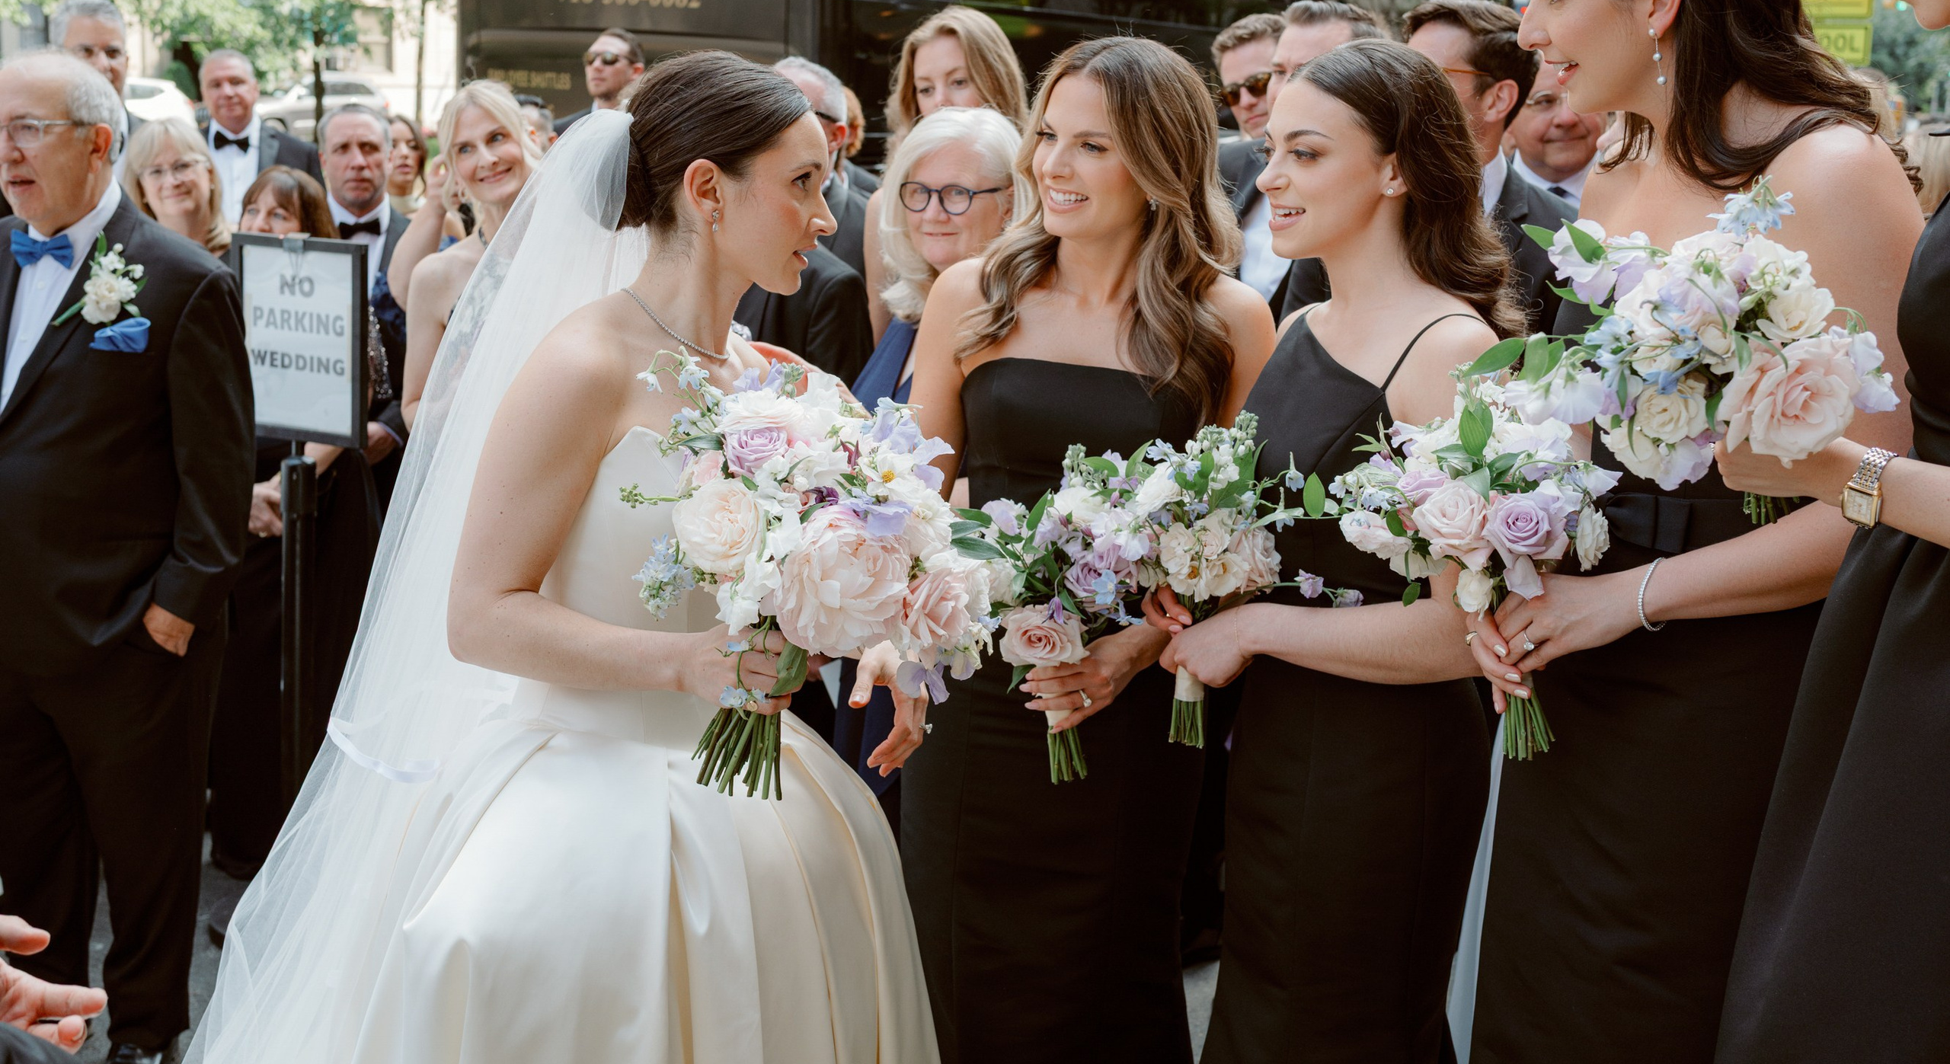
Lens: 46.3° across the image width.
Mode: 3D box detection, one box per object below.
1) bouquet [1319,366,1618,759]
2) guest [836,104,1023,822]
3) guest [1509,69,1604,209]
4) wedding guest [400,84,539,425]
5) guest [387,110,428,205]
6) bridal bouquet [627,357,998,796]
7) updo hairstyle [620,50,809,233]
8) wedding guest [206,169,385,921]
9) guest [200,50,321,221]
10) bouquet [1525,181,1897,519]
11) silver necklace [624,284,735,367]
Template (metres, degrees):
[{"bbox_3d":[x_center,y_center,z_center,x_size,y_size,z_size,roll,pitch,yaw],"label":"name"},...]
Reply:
[{"bbox_3d":[0.426,0.027,1.970,0.240,0.330,0.220,7,23,37],"label":"bouquet"},{"bbox_3d":[-0.065,0.205,3.250,0.460,1.610,0.300,3,11,5],"label":"guest"},{"bbox_3d":[1.054,-0.044,4.430,0.540,1.790,0.330,3,12,7],"label":"guest"},{"bbox_3d":[-1.016,-0.062,4.721,0.450,1.700,0.300,-2,12,-17],"label":"wedding guest"},{"bbox_3d":[-1.642,-0.399,6.663,0.460,1.620,0.300,4,12,11],"label":"guest"},{"bbox_3d":[-0.153,0.037,2.100,0.330,0.385,0.280,-1,12,-14],"label":"bridal bouquet"},{"bbox_3d":[-0.235,-0.354,2.080,0.180,0.170,0.165,0,11,-12],"label":"updo hairstyle"},{"bbox_3d":[-1.422,0.000,4.667,0.470,1.550,0.320,3,12,6],"label":"wedding guest"},{"bbox_3d":[-2.050,-0.436,6.380,0.540,1.790,0.330,-1,12,-12],"label":"guest"},{"bbox_3d":[0.538,-0.127,1.670,0.235,0.270,0.220,15,37,44],"label":"bouquet"},{"bbox_3d":[-0.272,-0.192,2.110,0.115,0.080,0.130,4,11,9],"label":"silver necklace"}]

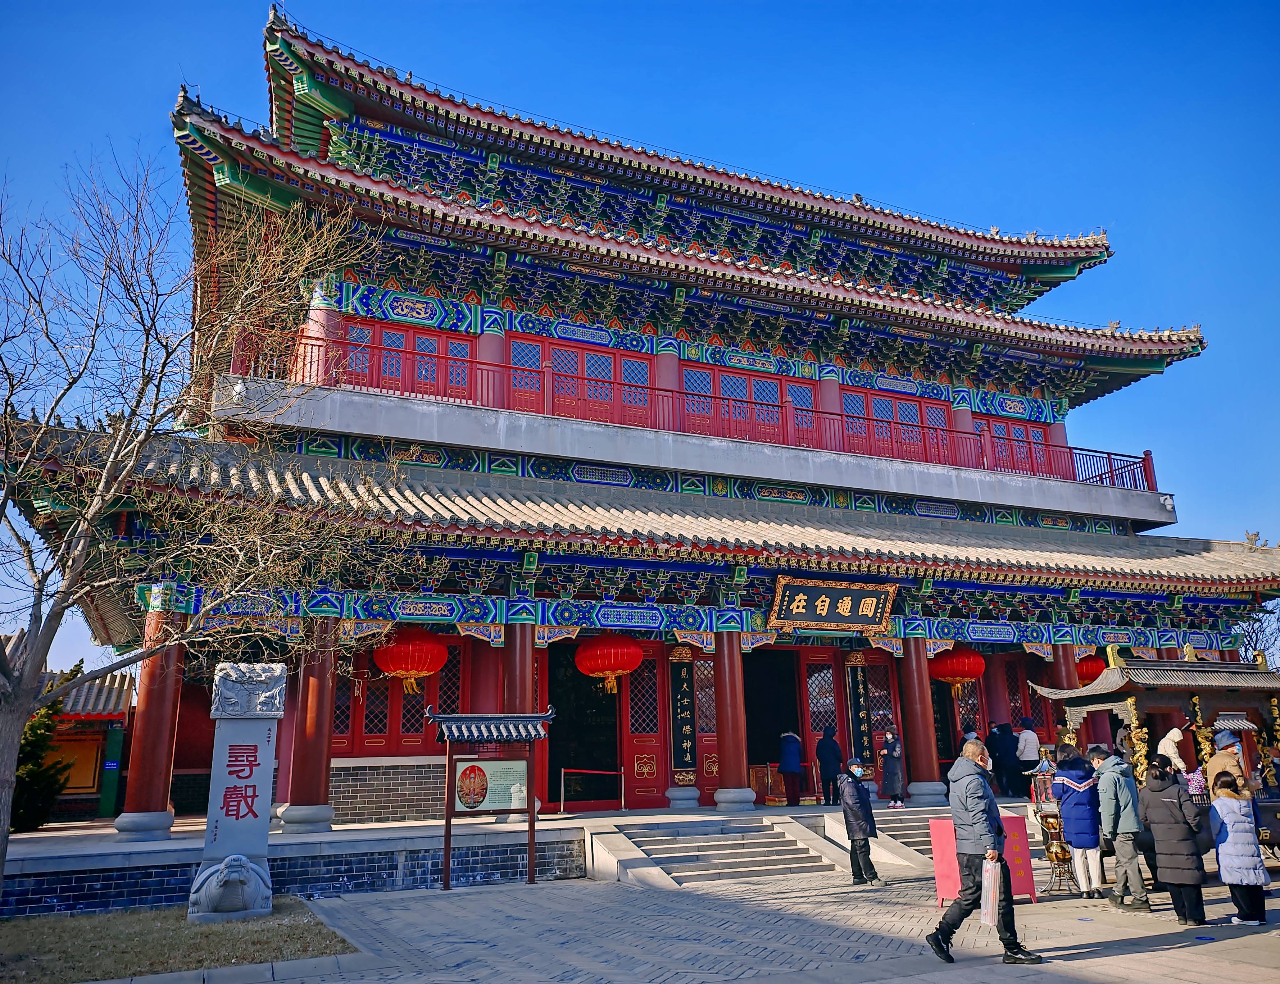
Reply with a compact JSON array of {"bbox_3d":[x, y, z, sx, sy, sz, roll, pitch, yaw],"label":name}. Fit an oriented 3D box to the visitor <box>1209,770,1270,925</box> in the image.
[{"bbox_3d":[5.910,3.497,10.150,0.480,1.452,0.360,1,-16,-11],"label":"visitor"}]

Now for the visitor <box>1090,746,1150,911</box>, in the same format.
[{"bbox_3d":[5.415,3.769,11.625,0.500,1.735,0.460,8,-18,-32],"label":"visitor"}]

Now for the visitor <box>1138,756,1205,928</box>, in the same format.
[{"bbox_3d":[5.365,3.460,10.276,0.520,1.620,0.360,-4,-16,9],"label":"visitor"}]

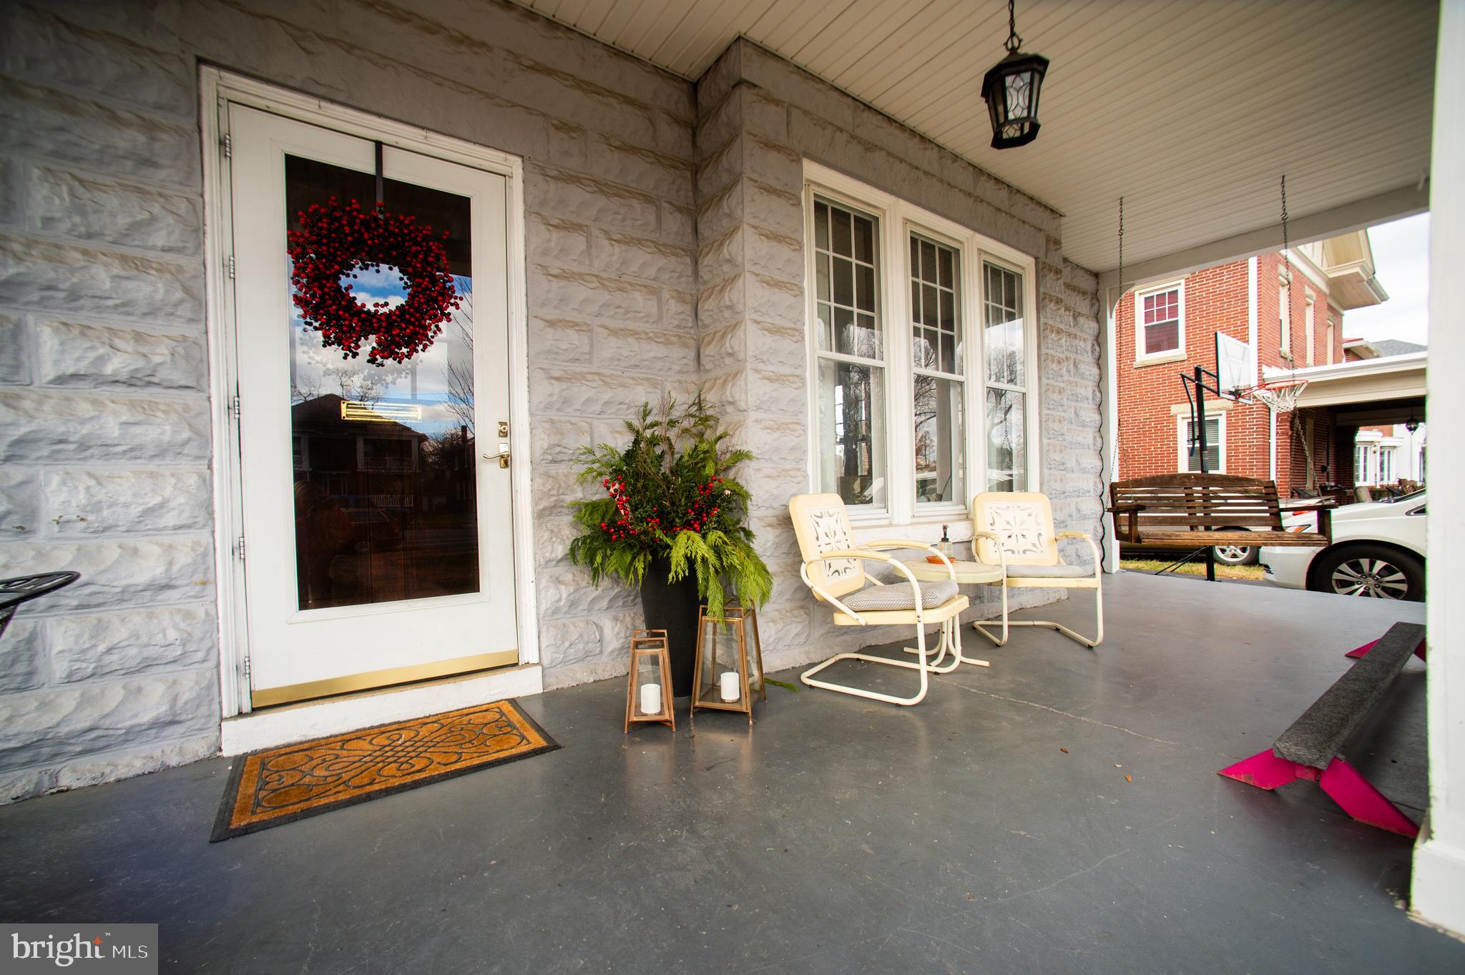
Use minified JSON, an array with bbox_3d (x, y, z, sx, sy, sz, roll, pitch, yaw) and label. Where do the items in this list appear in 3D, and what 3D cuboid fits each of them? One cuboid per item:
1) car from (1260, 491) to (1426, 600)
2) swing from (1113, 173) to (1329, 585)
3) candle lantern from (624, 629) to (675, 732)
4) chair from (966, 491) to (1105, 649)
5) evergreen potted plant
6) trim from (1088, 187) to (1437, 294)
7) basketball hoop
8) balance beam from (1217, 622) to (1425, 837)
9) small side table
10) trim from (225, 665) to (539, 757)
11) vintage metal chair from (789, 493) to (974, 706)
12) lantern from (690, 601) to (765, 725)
[{"bbox_3d":[7.749,0.382,4.649,2.000,1.740,5.100,-1,1,-35],"label":"car"},{"bbox_3d":[3.250,-0.835,3.880,1.080,2.430,0.680,-1,1,20],"label":"swing"},{"bbox_3d":[-0.315,0.739,2.204,0.185,0.345,0.185,-1,1,-5],"label":"candle lantern"},{"bbox_3d":[1.707,0.443,3.259,0.530,0.840,0.660,-1,1,8],"label":"chair"},{"bbox_3d":[-0.270,0.255,2.500,0.850,1.290,0.800,-1,1,0],"label":"evergreen potted plant"},{"bbox_3d":[4.186,-1.990,4.607,0.180,0.190,2.200,-1,1,-35],"label":"trim"},{"bbox_3d":[6.445,-1.037,6.700,0.470,0.370,0.520,-1,1,-35],"label":"basketball hoop"},{"bbox_3d":[2.446,0.781,2.180,2.150,0.165,0.390,-1,1,-35],"label":"balance beam"},{"bbox_3d":[1.093,0.642,2.905,0.520,0.470,0.520,-1,1,-35],"label":"small side table"},{"bbox_3d":[-1.348,0.863,2.321,1.090,0.125,0.140,-1,1,-33],"label":"trim"},{"bbox_3d":[0.673,0.466,2.610,0.660,0.845,0.530,0,1,37],"label":"vintage metal chair"},{"bbox_3d":[-0.012,0.683,2.311,0.245,0.440,0.245,-1,1,17],"label":"lantern"}]

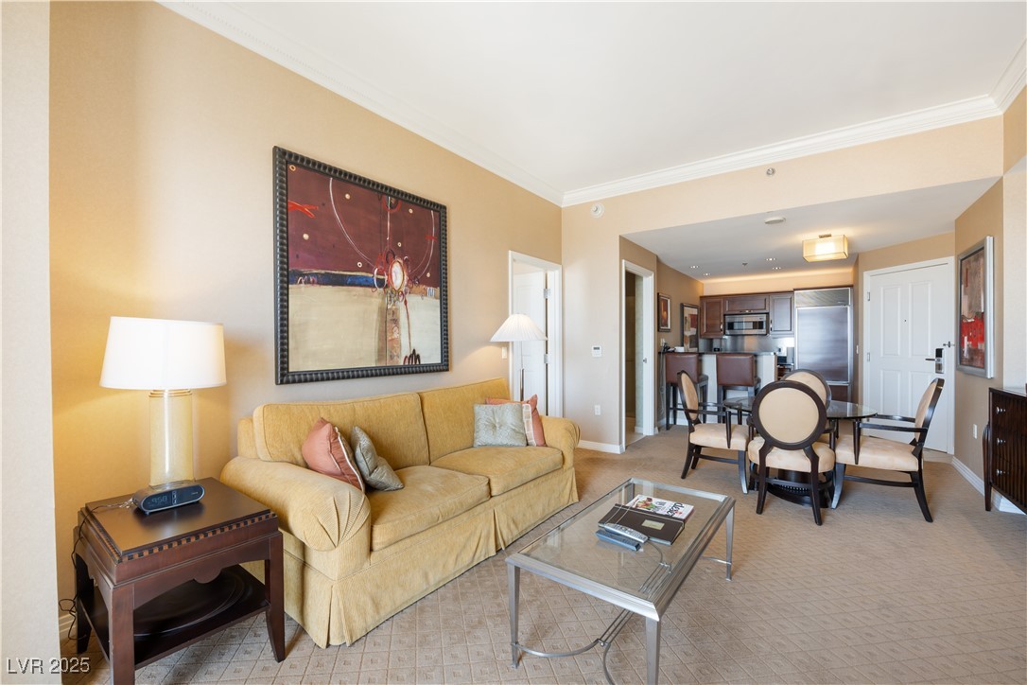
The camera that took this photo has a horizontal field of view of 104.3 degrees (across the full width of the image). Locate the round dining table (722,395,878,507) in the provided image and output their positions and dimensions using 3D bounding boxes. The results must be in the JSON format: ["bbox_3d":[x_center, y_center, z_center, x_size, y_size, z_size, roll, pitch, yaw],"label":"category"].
[{"bbox_3d":[2.357,0.892,3.360,1.050,0.725,1.050,0,0,35],"label":"round dining table"}]

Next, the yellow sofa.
[{"bbox_3d":[-0.487,0.800,2.671,0.940,0.910,2.120,0,0,40],"label":"yellow sofa"}]

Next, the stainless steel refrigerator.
[{"bbox_3d":[5.134,0.190,6.635,0.750,2.130,0.620,0,0,35],"label":"stainless steel refrigerator"}]

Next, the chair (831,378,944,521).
[{"bbox_3d":[2.795,0.765,3.058,0.660,0.980,0.560,0,0,32],"label":"chair"}]

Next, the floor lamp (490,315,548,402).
[{"bbox_3d":[0.060,0.477,3.620,0.510,1.495,0.510,0,0,0],"label":"floor lamp"}]

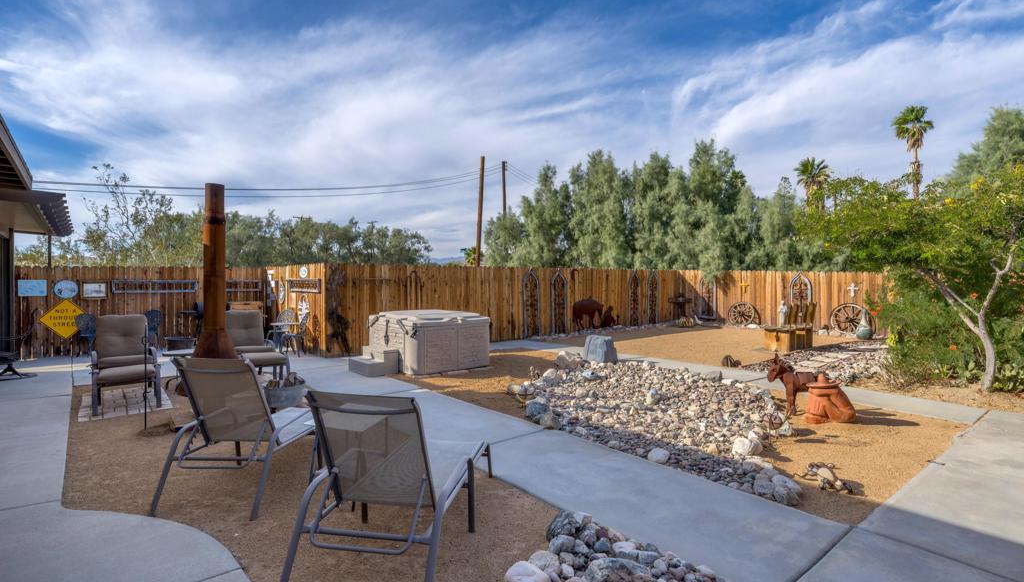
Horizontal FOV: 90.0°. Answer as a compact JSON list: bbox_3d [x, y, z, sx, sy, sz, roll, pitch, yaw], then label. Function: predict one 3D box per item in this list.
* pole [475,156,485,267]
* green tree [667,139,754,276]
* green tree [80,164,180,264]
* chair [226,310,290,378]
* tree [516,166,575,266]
[{"bbox_3d":[-1.876,-3.616,30.927,0.320,8.900,0.320,3,1,0],"label":"pole"},{"bbox_3d":[7.563,-2.308,19.453,3.100,6.800,3.000,0,1,0],"label":"green tree"},{"bbox_3d":[-9.400,-0.750,12.600,2.200,4.200,2.100,0,0,-18],"label":"green tree"},{"bbox_3d":[-3.760,0.831,7.521,0.680,1.060,0.820,-1,2,-41],"label":"chair"},{"bbox_3d":[1.429,-2.275,22.455,2.600,6.600,2.600,0,1,0],"label":"tree"}]

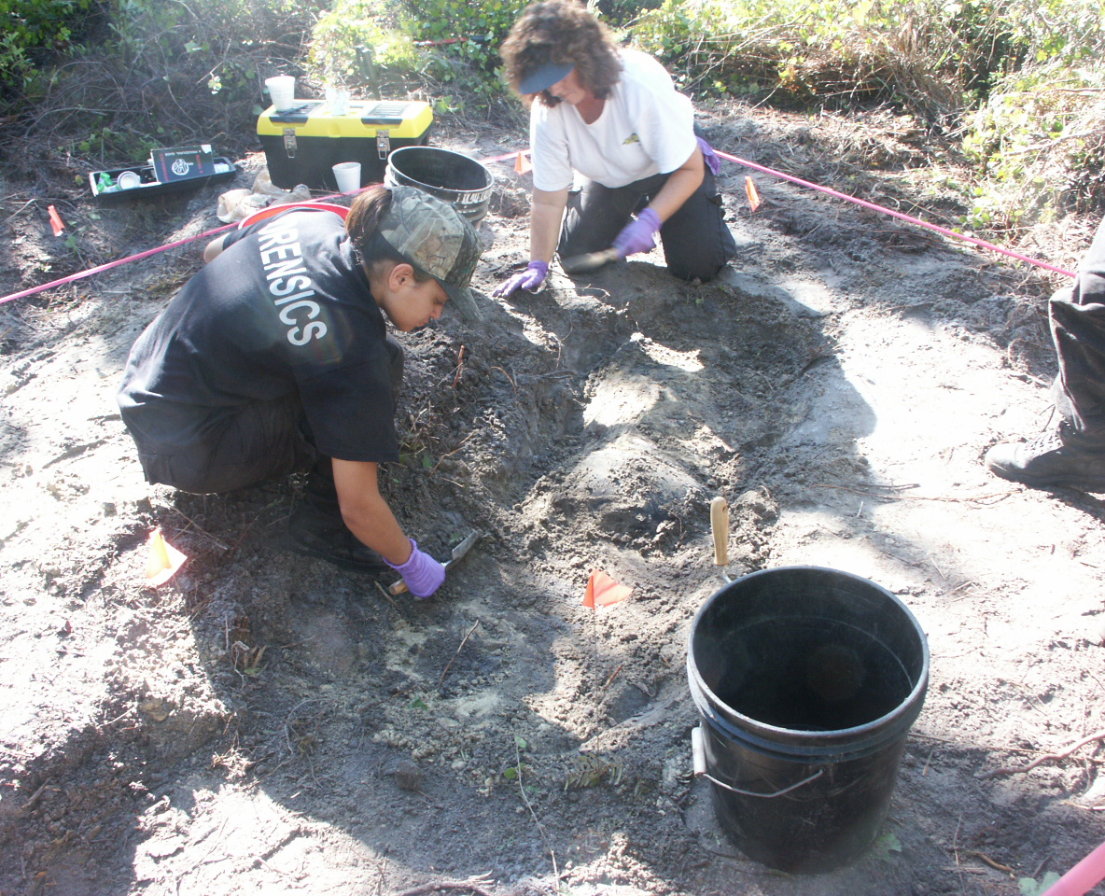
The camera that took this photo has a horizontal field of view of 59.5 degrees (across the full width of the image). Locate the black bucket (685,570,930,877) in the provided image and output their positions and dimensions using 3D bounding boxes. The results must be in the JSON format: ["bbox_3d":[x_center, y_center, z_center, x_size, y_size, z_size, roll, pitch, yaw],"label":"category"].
[{"bbox_3d":[0.358,0.397,1.378,0.303,0.350,0.303,-6,34,4],"label":"black bucket"}]

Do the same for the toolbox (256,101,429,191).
[{"bbox_3d":[-0.724,-1.099,3.473,0.570,0.250,0.270,4,34,7],"label":"toolbox"}]

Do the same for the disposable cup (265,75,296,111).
[{"bbox_3d":[-0.954,-1.246,3.397,0.100,0.108,0.100,-1,34,0],"label":"disposable cup"}]

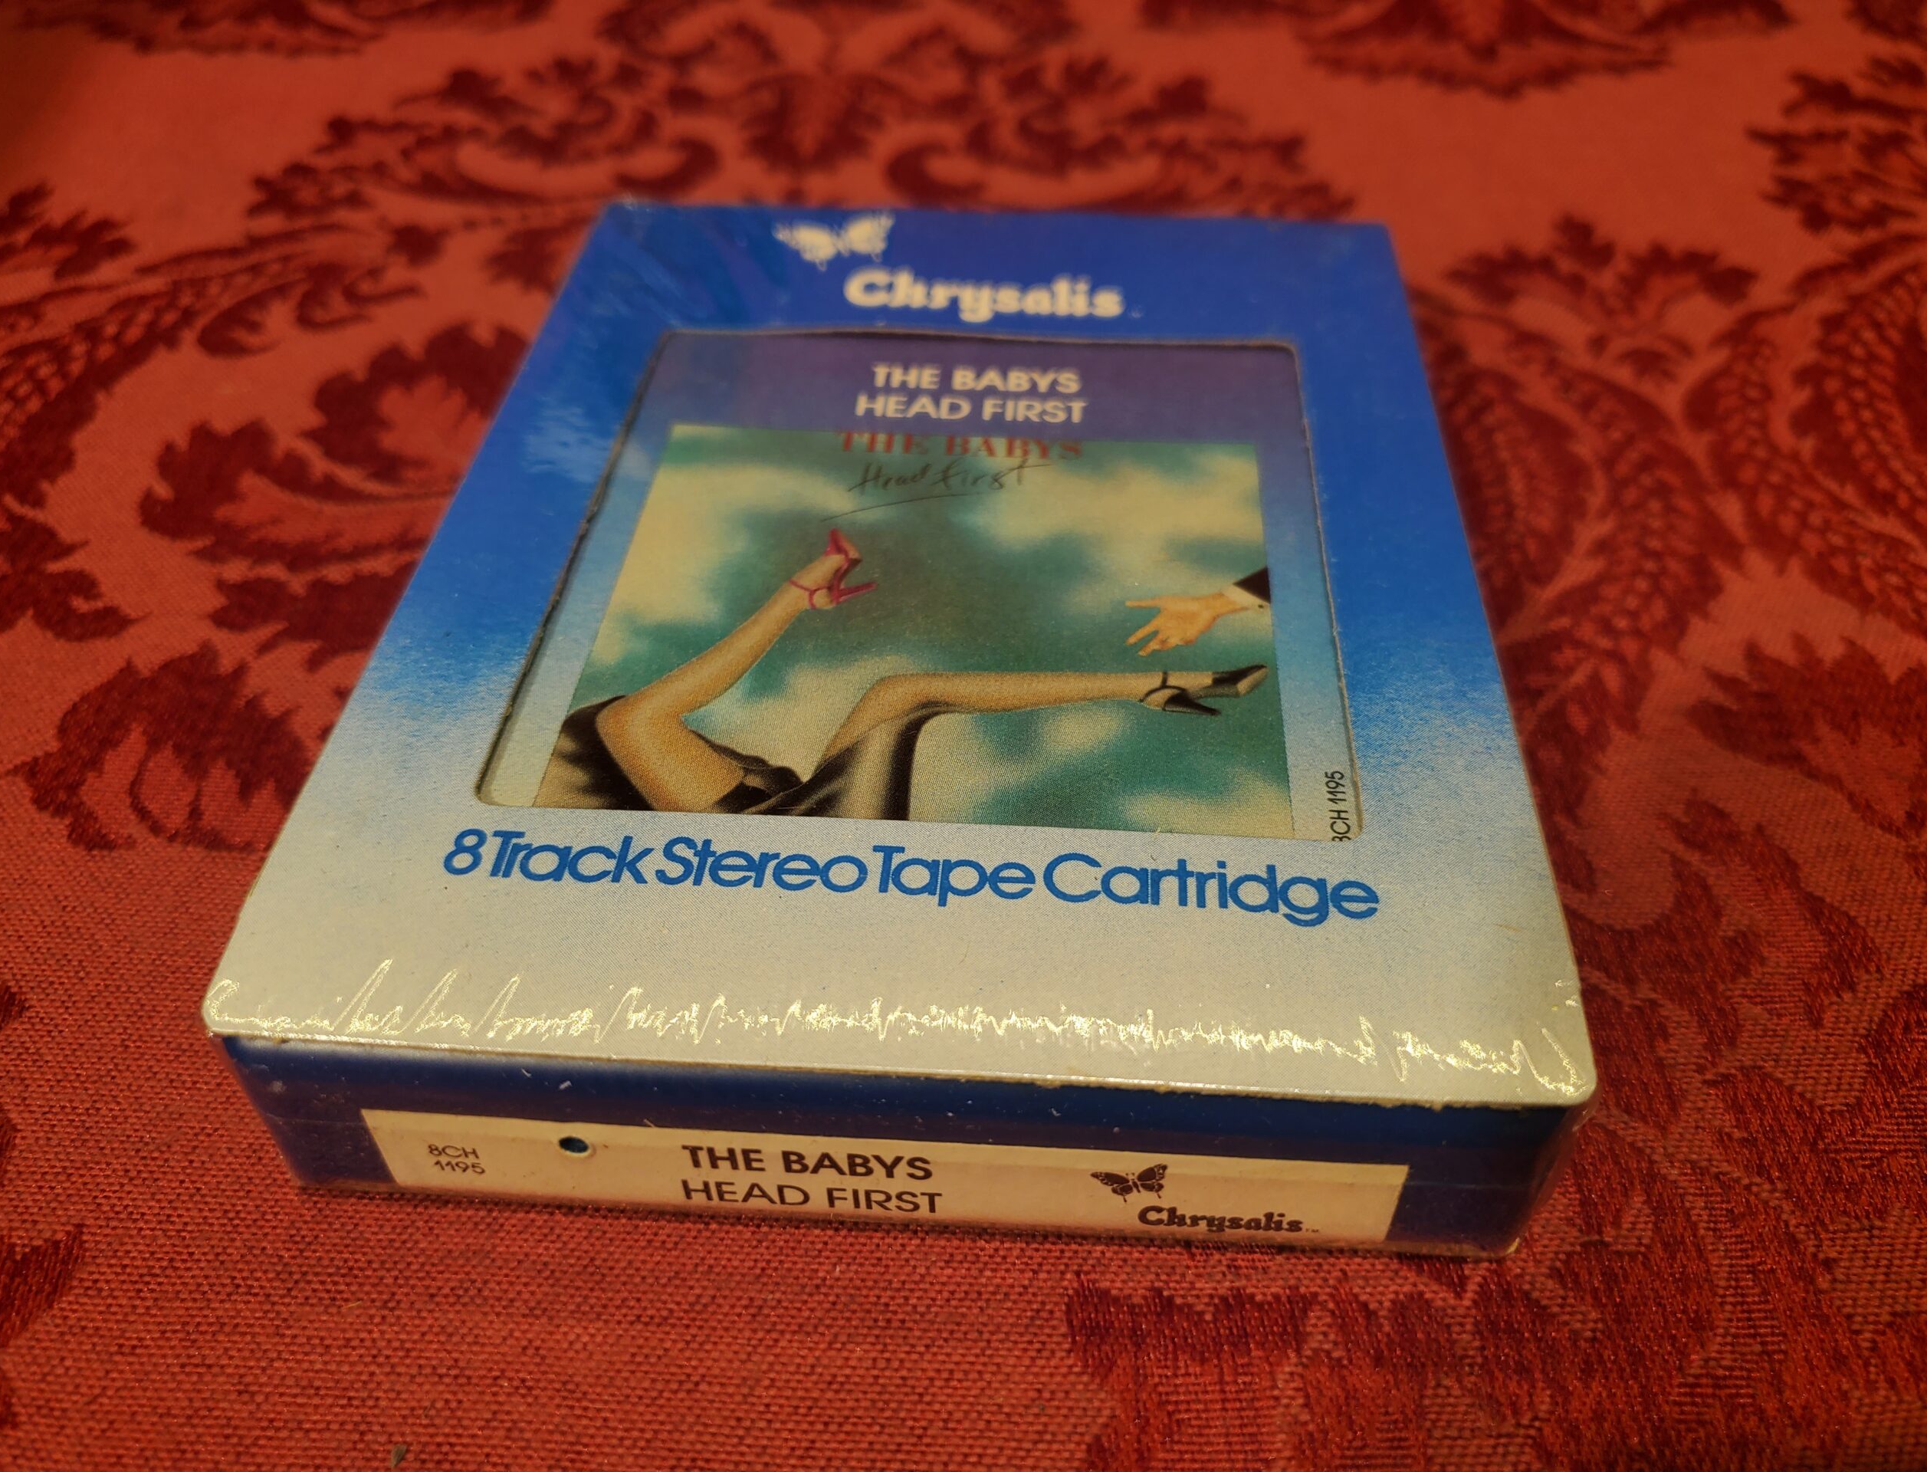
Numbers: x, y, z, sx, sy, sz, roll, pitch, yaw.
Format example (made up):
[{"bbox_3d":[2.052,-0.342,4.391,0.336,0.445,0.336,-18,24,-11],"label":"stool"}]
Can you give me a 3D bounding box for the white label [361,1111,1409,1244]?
[{"bbox_3d":[-0.007,0.036,0.119,0.083,0.012,0.001,2,46,4],"label":"white label"}]

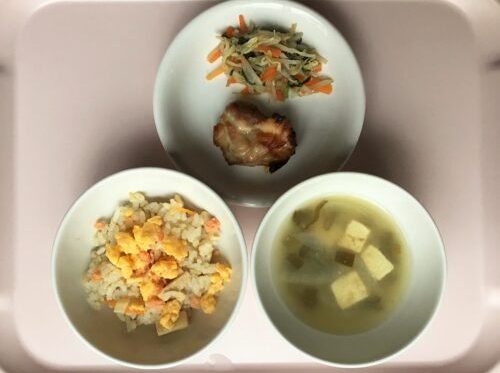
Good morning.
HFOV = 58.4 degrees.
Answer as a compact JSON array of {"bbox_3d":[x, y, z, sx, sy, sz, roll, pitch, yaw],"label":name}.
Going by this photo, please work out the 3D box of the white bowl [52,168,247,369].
[{"bbox_3d":[-0.064,0.054,0.317,0.127,0.055,0.127,0,87,0],"label":"white bowl"}]

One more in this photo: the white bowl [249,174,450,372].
[{"bbox_3d":[0.065,0.056,0.319,0.127,0.055,0.127,0,87,0],"label":"white bowl"}]

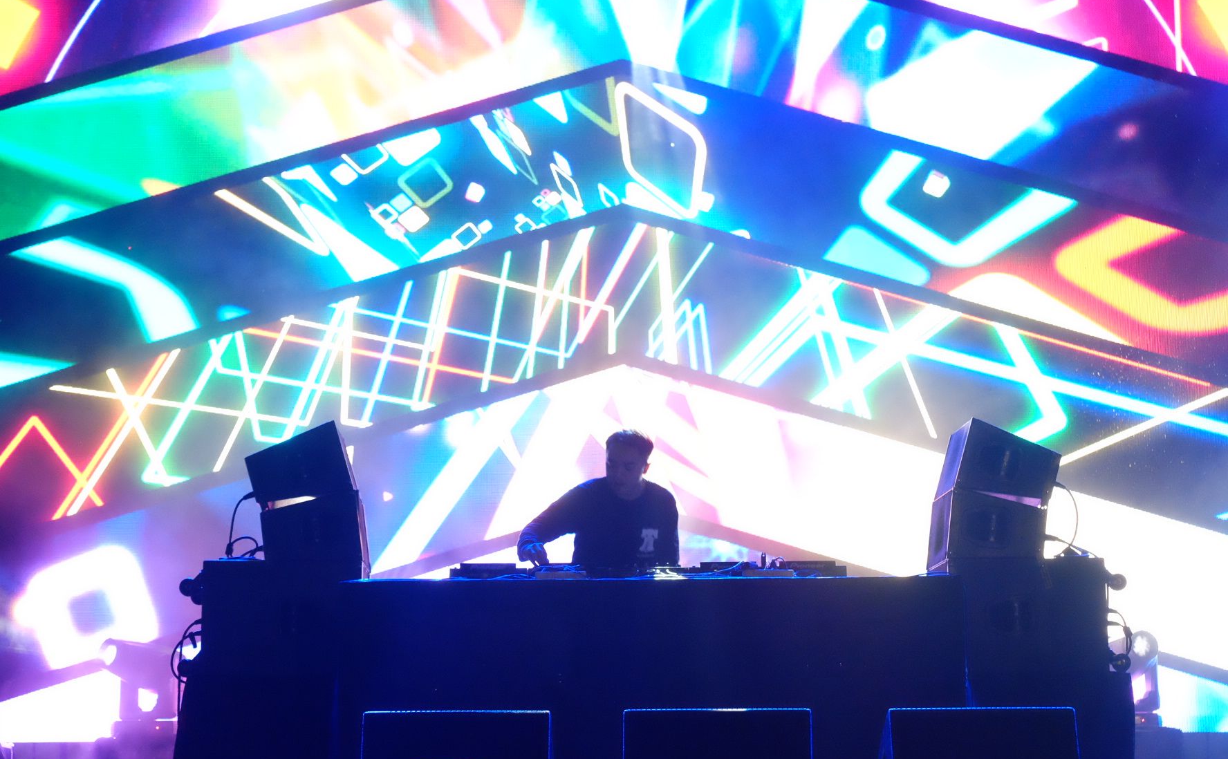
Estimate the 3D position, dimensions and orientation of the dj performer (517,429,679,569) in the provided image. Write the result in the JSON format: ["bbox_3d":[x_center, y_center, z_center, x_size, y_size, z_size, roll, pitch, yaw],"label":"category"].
[{"bbox_3d":[-0.055,1.060,12.600,0.690,1.740,0.480,-2,-10,6],"label":"dj performer"}]

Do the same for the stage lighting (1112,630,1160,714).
[{"bbox_3d":[2.632,1.524,15.200,0.360,0.490,0.360,4,-11,-23],"label":"stage lighting"}]

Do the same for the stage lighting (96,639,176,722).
[{"bbox_3d":[-2.440,1.563,15.200,0.400,0.490,0.360,8,-13,-41],"label":"stage lighting"}]

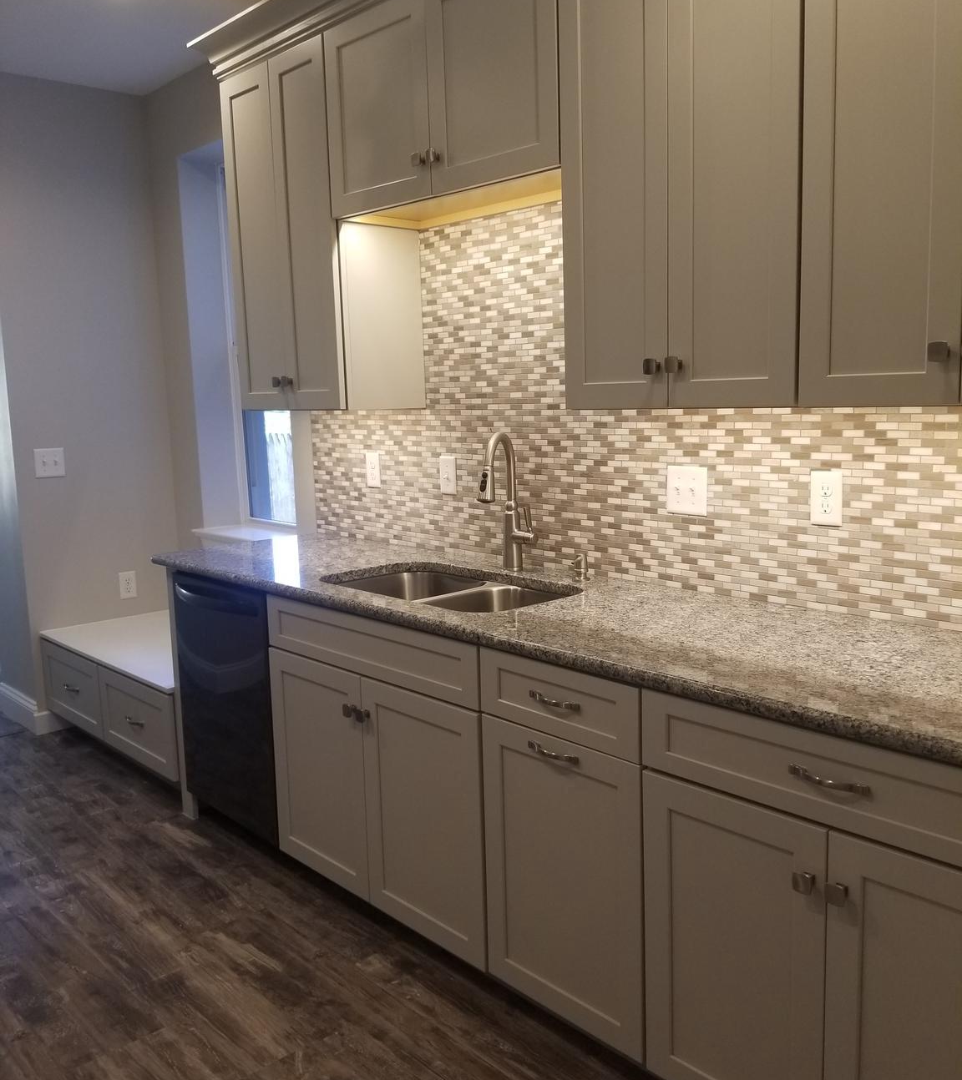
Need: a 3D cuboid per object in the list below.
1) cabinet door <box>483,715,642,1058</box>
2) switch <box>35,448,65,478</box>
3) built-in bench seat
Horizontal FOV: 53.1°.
[{"bbox_3d":[0.166,0.704,1.998,0.020,0.610,0.438,-9,11,-42],"label":"cabinet door"},{"bbox_3d":[-1.847,-0.331,4.137,0.118,0.116,0.012,-10,12,-43],"label":"switch"},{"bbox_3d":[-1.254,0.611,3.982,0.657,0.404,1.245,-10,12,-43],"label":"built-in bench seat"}]

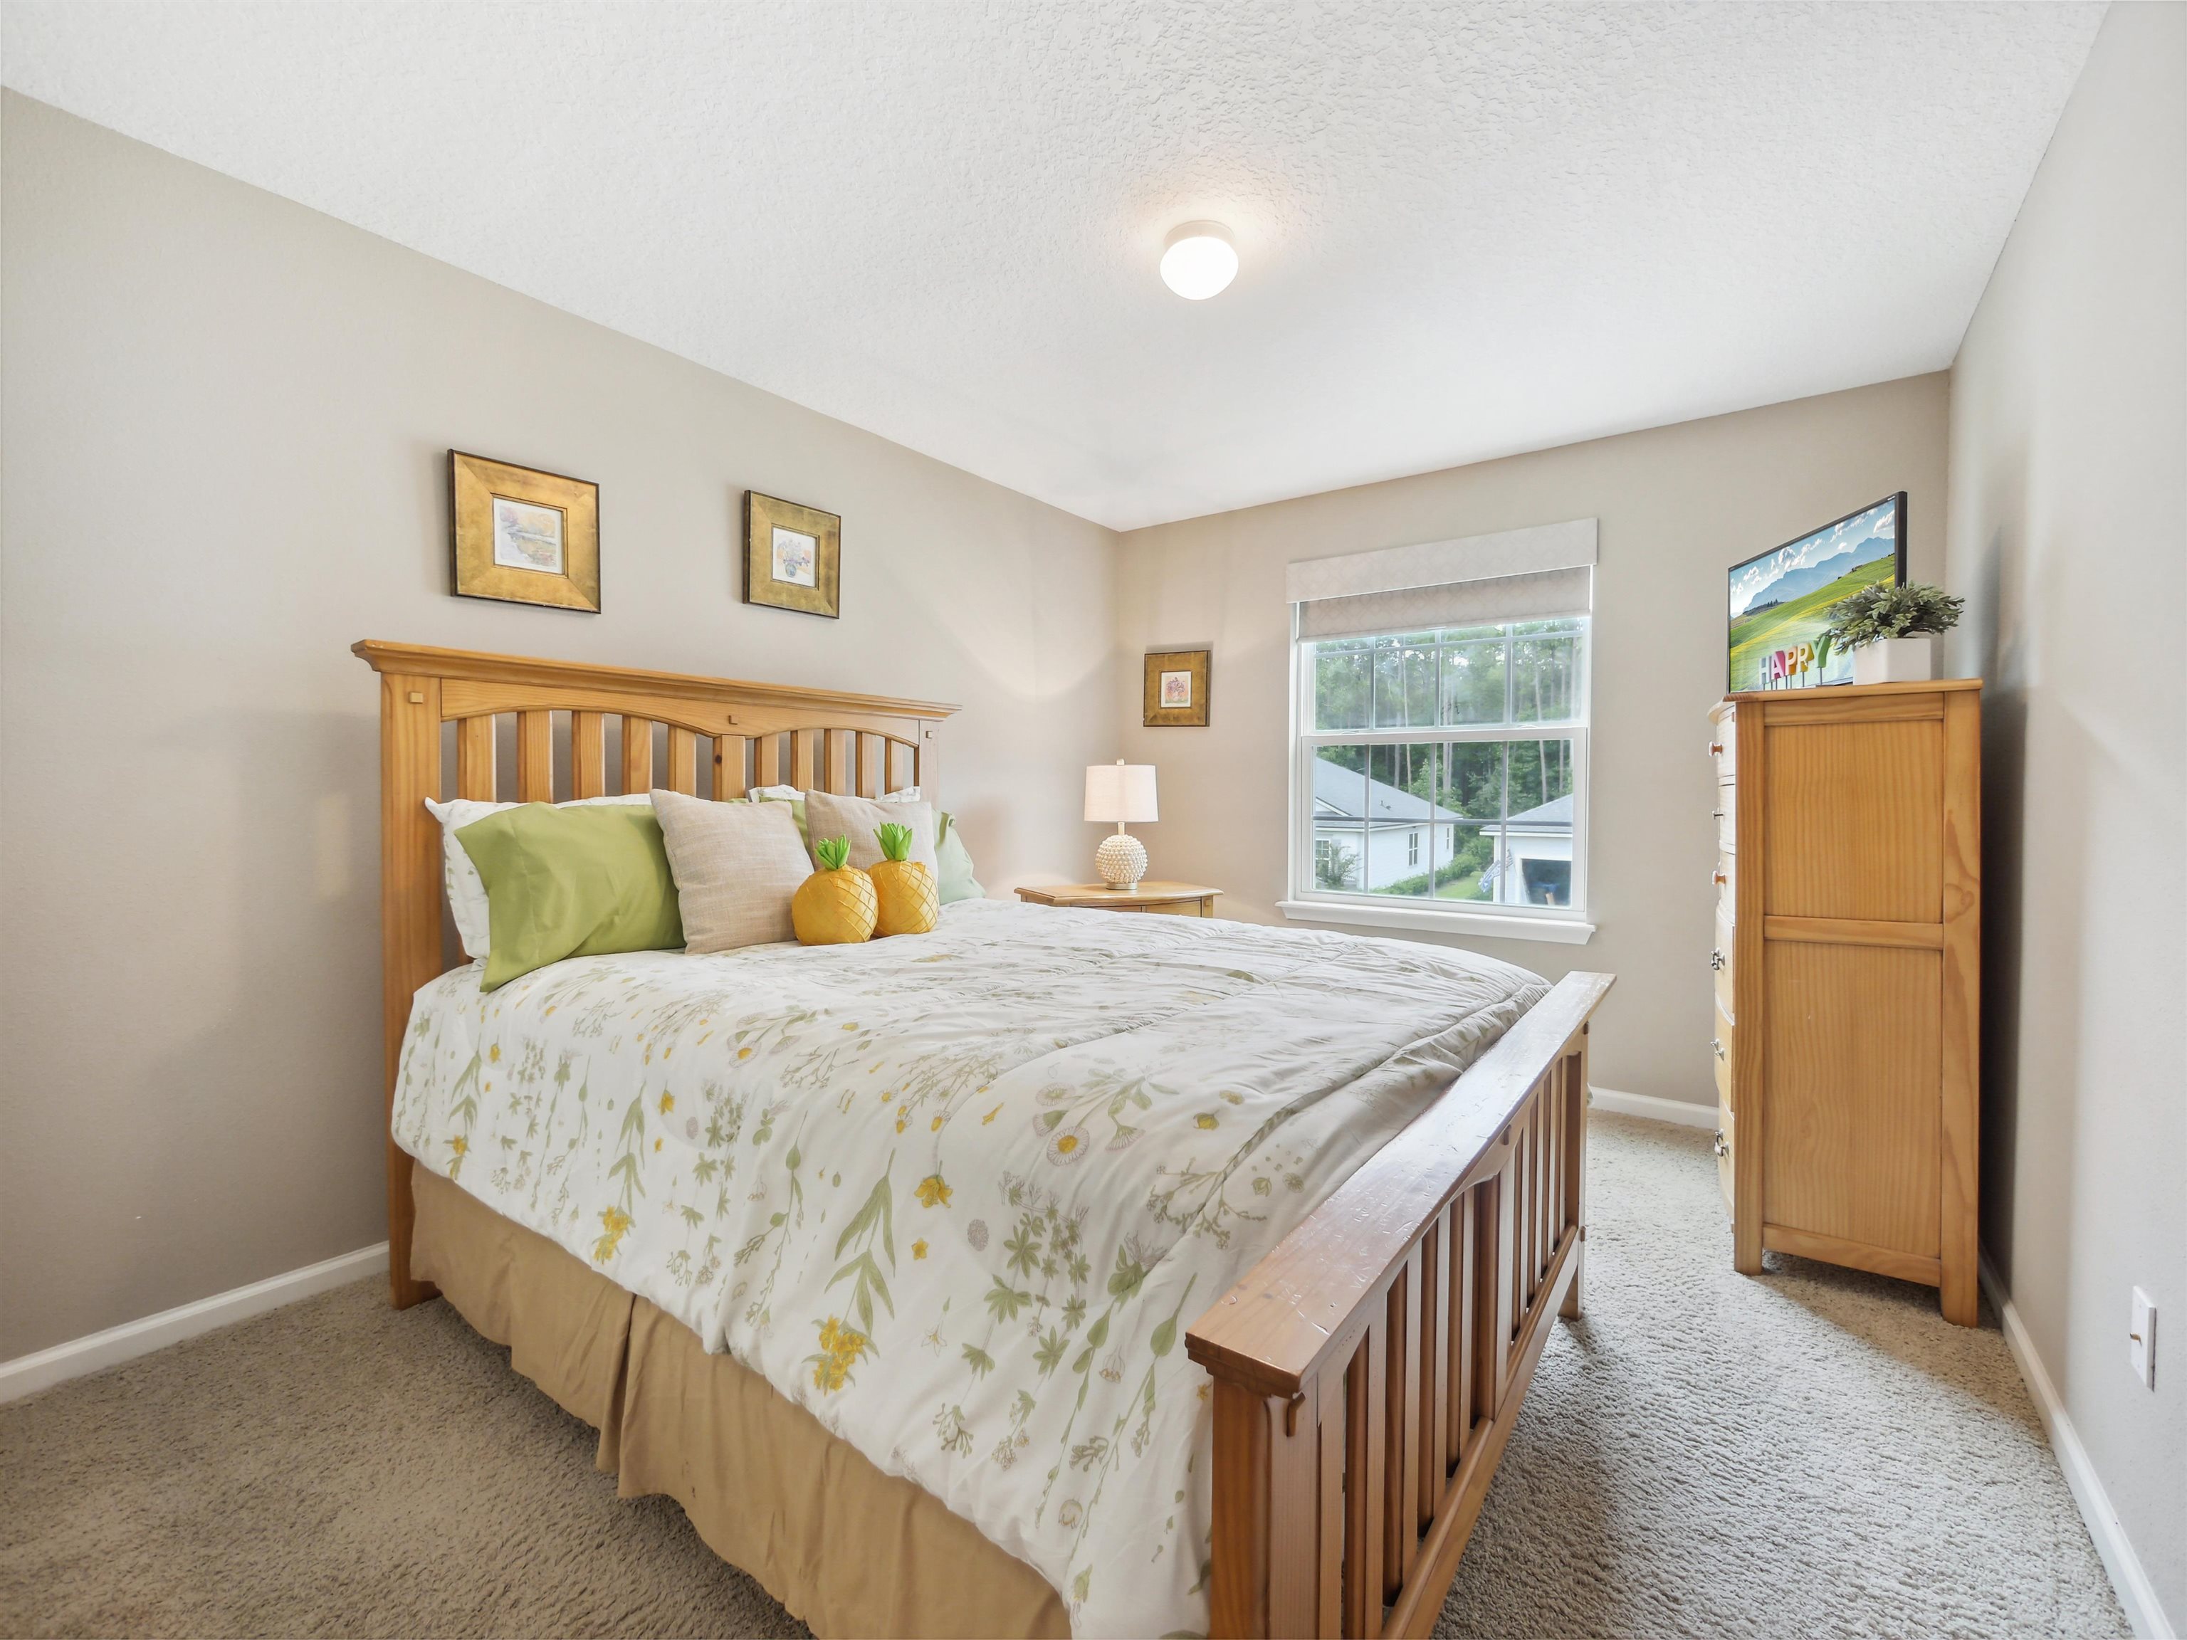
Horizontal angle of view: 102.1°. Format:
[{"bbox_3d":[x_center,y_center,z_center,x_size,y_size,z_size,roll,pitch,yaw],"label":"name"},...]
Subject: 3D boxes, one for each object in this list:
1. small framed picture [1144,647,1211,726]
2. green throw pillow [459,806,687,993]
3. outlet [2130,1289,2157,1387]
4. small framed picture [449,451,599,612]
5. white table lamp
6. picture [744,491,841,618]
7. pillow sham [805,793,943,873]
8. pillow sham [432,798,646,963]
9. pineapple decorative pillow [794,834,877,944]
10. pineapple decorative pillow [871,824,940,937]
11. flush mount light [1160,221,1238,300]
[{"bbox_3d":[0.402,-0.624,4.233,0.360,0.352,0.030,1,2,37],"label":"small framed picture"},{"bbox_3d":[-1.141,0.163,2.206,0.170,0.430,0.690,-22,-12,35],"label":"green throw pillow"},{"bbox_3d":[1.433,0.707,1.209,0.008,0.115,0.071,1,2,37],"label":"outlet"},{"bbox_3d":[-1.472,-0.736,2.313,0.032,0.352,0.345,1,2,37],"label":"small framed picture"},{"bbox_3d":[0.113,0.014,3.660,0.303,0.532,0.303,0,2,0],"label":"white table lamp"},{"bbox_3d":[-0.999,-0.878,2.971,0.033,0.358,0.350,1,2,37],"label":"picture"},{"bbox_3d":[-0.667,0.126,2.788,0.150,0.430,0.470,-19,-10,36],"label":"pillow sham"},{"bbox_3d":[-1.224,0.137,2.269,0.170,0.430,0.700,-16,-9,36],"label":"pillow sham"},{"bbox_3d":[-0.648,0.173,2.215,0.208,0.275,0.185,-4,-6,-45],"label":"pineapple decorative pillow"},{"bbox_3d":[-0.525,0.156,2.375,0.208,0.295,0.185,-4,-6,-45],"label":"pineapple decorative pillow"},{"bbox_3d":[0.252,-1.306,2.091,0.183,0.115,0.183,0,1,0],"label":"flush mount light"}]

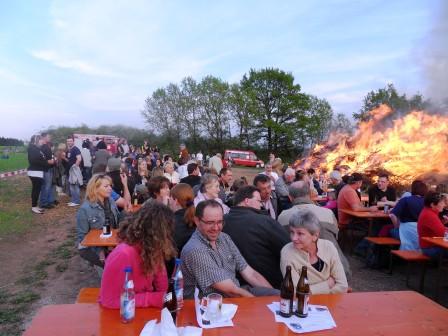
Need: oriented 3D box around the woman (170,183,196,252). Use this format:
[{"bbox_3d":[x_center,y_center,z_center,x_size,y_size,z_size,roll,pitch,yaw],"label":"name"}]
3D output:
[{"bbox_3d":[-0.370,0.778,2.781,0.480,1.300,0.750,-1,4,-17],"label":"woman"}]

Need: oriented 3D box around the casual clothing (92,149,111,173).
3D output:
[{"bbox_3d":[-3.380,-0.160,8.510,0.520,0.720,0.340,0,4,6],"label":"casual clothing"}]

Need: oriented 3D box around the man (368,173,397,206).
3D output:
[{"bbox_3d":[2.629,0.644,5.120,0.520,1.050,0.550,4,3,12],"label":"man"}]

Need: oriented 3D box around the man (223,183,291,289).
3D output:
[{"bbox_3d":[0.302,0.819,2.720,0.600,1.320,0.800,4,4,24],"label":"man"}]

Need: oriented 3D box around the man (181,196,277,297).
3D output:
[{"bbox_3d":[0.000,0.827,2.083,0.580,1.320,0.850,-3,5,-41],"label":"man"}]

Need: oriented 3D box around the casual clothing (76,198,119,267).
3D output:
[{"bbox_3d":[-1.340,0.766,3.311,0.480,0.850,0.520,-3,5,-41],"label":"casual clothing"}]

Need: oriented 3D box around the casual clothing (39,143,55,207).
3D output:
[{"bbox_3d":[-4.388,0.174,7.700,0.400,1.560,0.480,2,3,-3],"label":"casual clothing"}]

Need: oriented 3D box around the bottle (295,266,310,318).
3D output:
[{"bbox_3d":[0.412,0.639,1.613,0.068,0.260,0.068,3,3,0],"label":"bottle"}]

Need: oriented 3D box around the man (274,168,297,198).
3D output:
[{"bbox_3d":[1.030,0.636,4.956,0.750,1.280,0.520,2,5,30],"label":"man"}]

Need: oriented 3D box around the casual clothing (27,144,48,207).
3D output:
[{"bbox_3d":[-4.263,0.176,7.100,0.480,1.400,0.460,2,3,-18],"label":"casual clothing"}]

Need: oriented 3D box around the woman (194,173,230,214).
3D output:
[{"bbox_3d":[-0.100,0.740,3.460,0.500,1.300,0.750,-3,5,-41],"label":"woman"}]

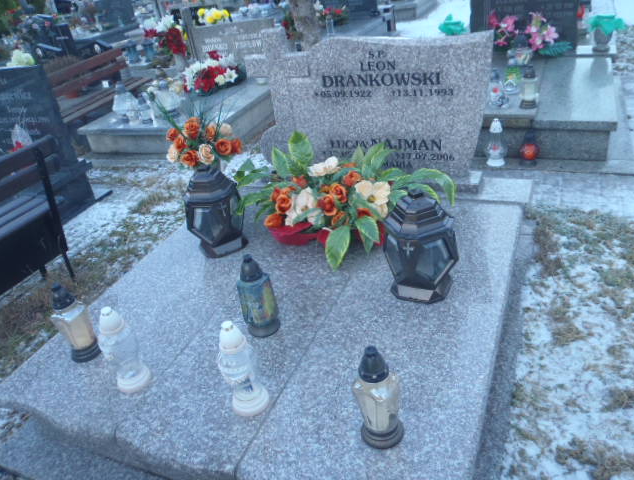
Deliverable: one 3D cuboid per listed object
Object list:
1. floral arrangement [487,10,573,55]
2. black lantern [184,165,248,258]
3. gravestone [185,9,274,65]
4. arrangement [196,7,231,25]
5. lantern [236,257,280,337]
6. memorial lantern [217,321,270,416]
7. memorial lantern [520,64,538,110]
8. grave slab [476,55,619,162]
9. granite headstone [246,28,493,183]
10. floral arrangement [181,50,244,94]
[{"bbox_3d":[1.918,-1.855,4.650,0.660,0.360,0.380,5,31,24],"label":"floral arrangement"},{"bbox_3d":[-0.414,-0.131,2.104,0.235,0.360,0.235,-19,31,-17],"label":"black lantern"},{"bbox_3d":[-0.819,-1.991,4.965,0.950,0.500,0.140,6,33,24],"label":"gravestone"},{"bbox_3d":[-1.372,-2.926,6.928,0.500,0.340,0.400,5,31,24],"label":"arrangement"},{"bbox_3d":[-0.173,0.149,1.486,0.100,0.252,0.100,6,34,24],"label":"lantern"},{"bbox_3d":[-0.198,0.329,1.356,0.100,0.280,0.100,-15,30,-11],"label":"memorial lantern"},{"bbox_3d":[1.372,-0.997,3.330,0.110,0.253,0.110,6,33,24],"label":"memorial lantern"},{"bbox_3d":[1.546,-1.039,3.883,1.120,0.265,1.637,6,33,24],"label":"grave slab"},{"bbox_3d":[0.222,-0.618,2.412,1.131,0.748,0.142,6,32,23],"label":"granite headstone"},{"bbox_3d":[-0.967,-1.558,4.829,0.500,0.270,0.380,-5,30,7],"label":"floral arrangement"}]

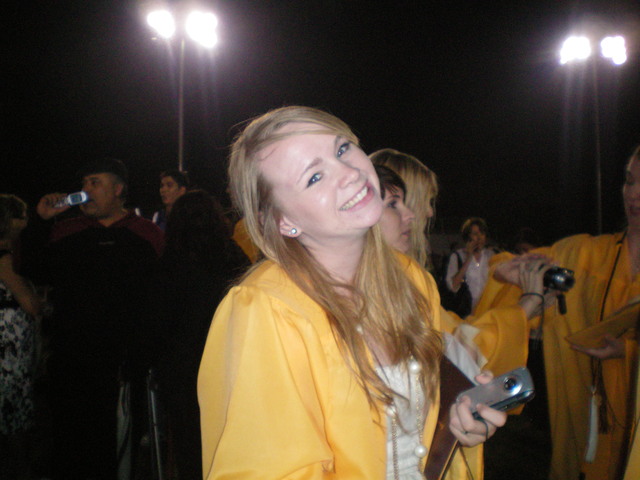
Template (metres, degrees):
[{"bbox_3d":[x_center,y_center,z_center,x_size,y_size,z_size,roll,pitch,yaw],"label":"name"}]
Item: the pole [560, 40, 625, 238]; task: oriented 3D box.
[{"bbox_3d":[19.640,-5.599,49.764,4.200,17.360,0.900,0,-2,-10],"label":"pole"}]

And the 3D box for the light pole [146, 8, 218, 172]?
[{"bbox_3d":[-8.955,-5.837,45.269,4.200,17.650,0.900,0,-2,-10],"label":"light pole"}]

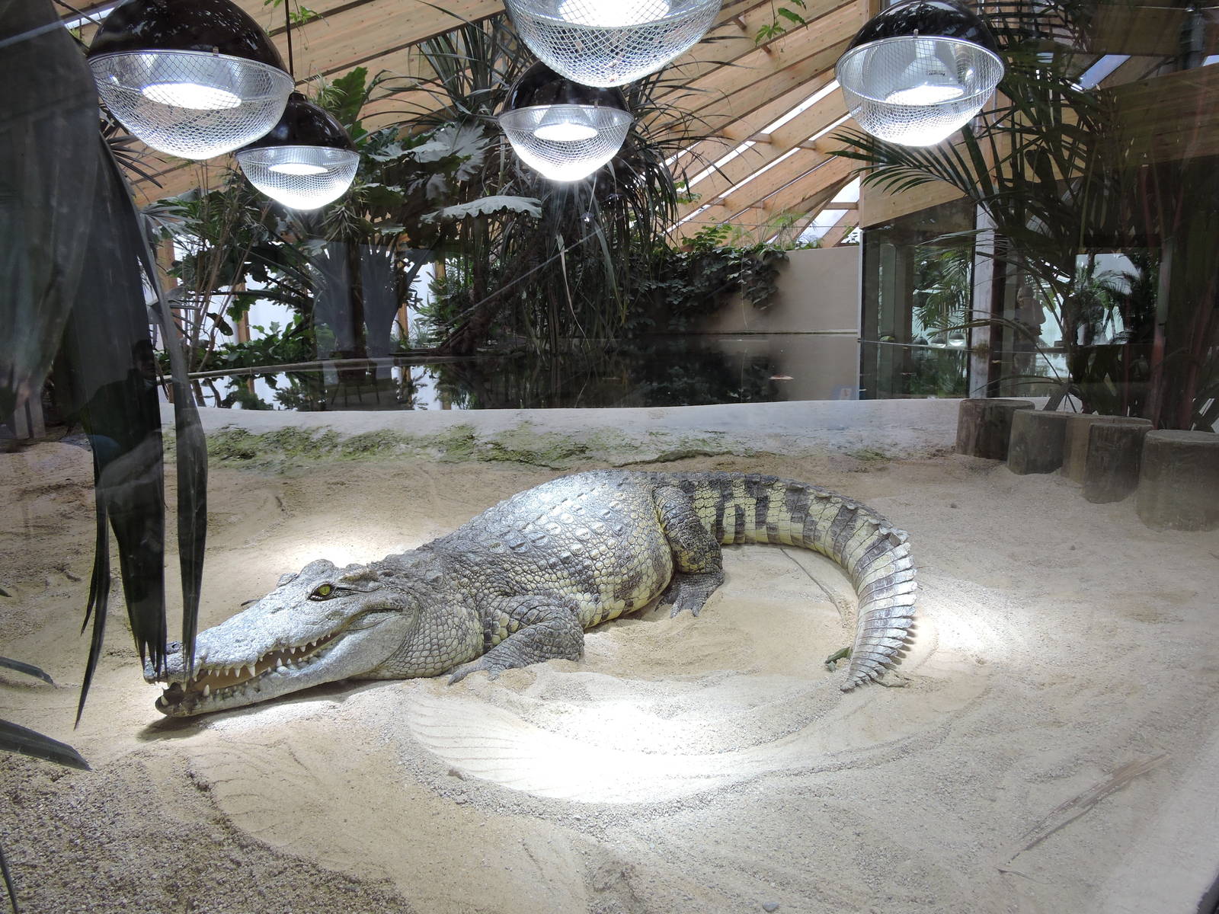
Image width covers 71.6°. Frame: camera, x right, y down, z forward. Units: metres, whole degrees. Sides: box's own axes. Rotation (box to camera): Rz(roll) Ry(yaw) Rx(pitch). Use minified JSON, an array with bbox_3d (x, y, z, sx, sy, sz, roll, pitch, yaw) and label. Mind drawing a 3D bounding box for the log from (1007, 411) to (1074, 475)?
[{"bbox_3d":[2.124,-0.074,4.169,0.258,0.282,0.258,-2,10,0],"label":"log"}]

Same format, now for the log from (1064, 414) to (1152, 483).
[{"bbox_3d":[2.264,-0.026,3.861,0.339,0.285,0.339,-2,10,0],"label":"log"}]

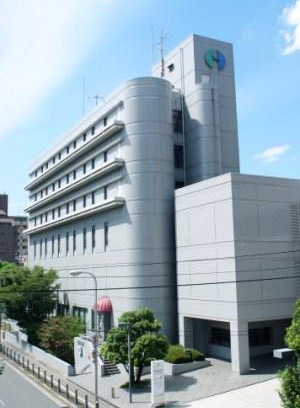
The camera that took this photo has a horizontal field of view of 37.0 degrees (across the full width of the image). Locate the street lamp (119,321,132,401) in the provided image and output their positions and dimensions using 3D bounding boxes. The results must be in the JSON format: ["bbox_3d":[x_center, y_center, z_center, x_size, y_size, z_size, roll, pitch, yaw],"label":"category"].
[{"bbox_3d":[-1.347,8.878,25.066,0.750,4.349,0.300,3,-10,-28],"label":"street lamp"}]

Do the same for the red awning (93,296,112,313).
[{"bbox_3d":[-4.950,9.862,44.240,1.150,1.600,3.600,3,-9,-27],"label":"red awning"}]

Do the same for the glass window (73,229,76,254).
[{"bbox_3d":[-9.014,4.690,53.943,0.200,2.850,0.900,3,-9,-27],"label":"glass window"}]

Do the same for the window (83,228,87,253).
[{"bbox_3d":[-7.335,4.216,50.762,0.200,2.850,0.900,3,-9,-27],"label":"window"}]

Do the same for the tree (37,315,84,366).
[{"bbox_3d":[-7.342,11.238,37.225,3.700,3.546,3.300,0,-9,-11],"label":"tree"}]

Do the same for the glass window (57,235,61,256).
[{"bbox_3d":[-12.083,5.609,59.756,0.200,2.850,0.900,3,-9,-27],"label":"glass window"}]

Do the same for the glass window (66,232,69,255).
[{"bbox_3d":[-10.306,5.054,56.392,0.200,2.850,0.900,3,-9,-27],"label":"glass window"}]

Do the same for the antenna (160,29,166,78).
[{"bbox_3d":[1.476,-16.509,48.866,0.600,5.606,0.500,-2,-9,2],"label":"antenna"}]

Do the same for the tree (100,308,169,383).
[{"bbox_3d":[-0.998,9.375,29.709,4.300,4.732,4.000,-1,-9,-2],"label":"tree"}]

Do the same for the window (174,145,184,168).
[{"bbox_3d":[2.964,-4.775,45.387,1.200,2.300,0.150,3,-10,-28],"label":"window"}]

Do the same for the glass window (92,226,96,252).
[{"bbox_3d":[-6.006,3.767,48.287,0.150,2.900,0.900,3,-10,-28],"label":"glass window"}]

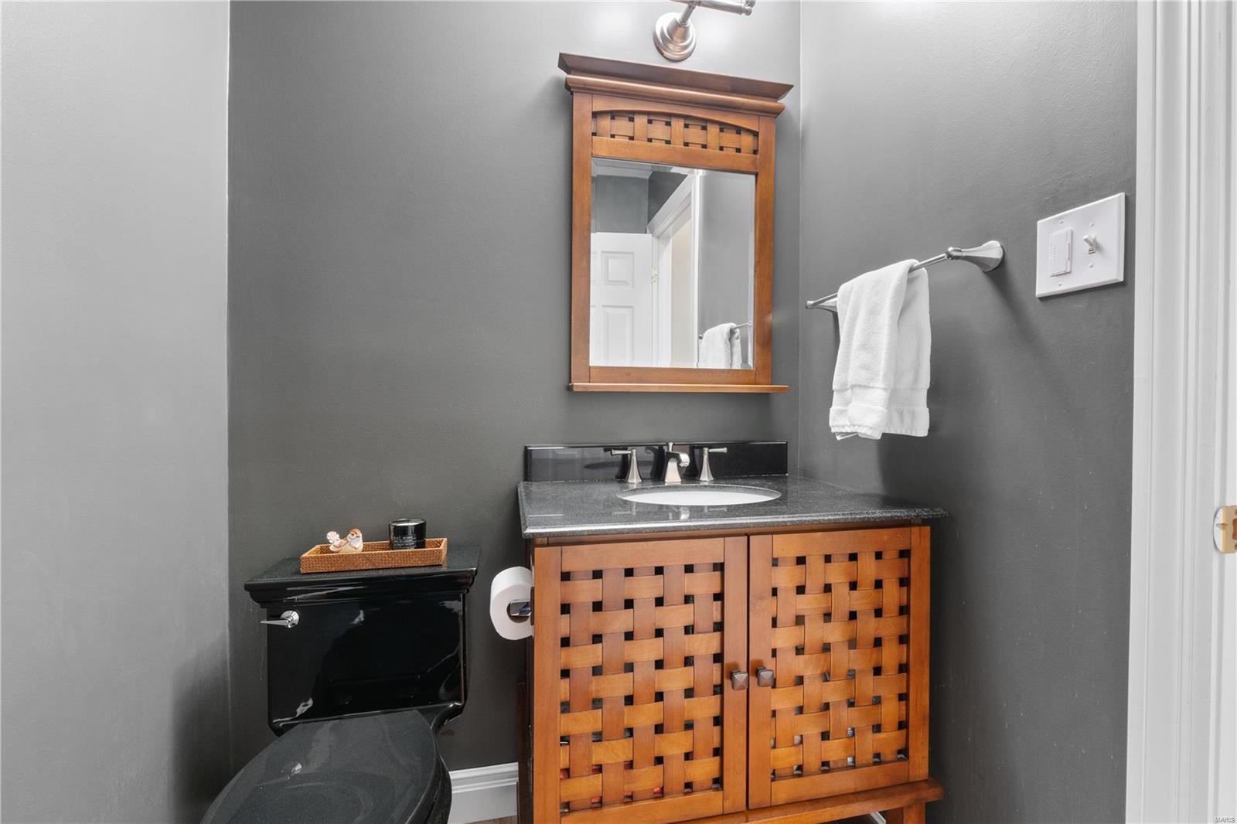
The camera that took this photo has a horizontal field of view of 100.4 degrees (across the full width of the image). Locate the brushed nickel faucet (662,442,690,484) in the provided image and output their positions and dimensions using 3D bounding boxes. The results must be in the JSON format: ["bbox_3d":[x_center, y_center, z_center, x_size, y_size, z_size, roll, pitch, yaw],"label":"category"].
[{"bbox_3d":[0.149,0.133,1.319,0.045,0.099,0.146,0,1,-12],"label":"brushed nickel faucet"}]

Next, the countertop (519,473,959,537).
[{"bbox_3d":[0.183,0.193,1.167,0.797,0.019,0.543,0,1,-12],"label":"countertop"}]

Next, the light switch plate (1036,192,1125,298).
[{"bbox_3d":[0.681,-0.242,0.768,0.016,0.120,0.120,0,1,-12],"label":"light switch plate"}]

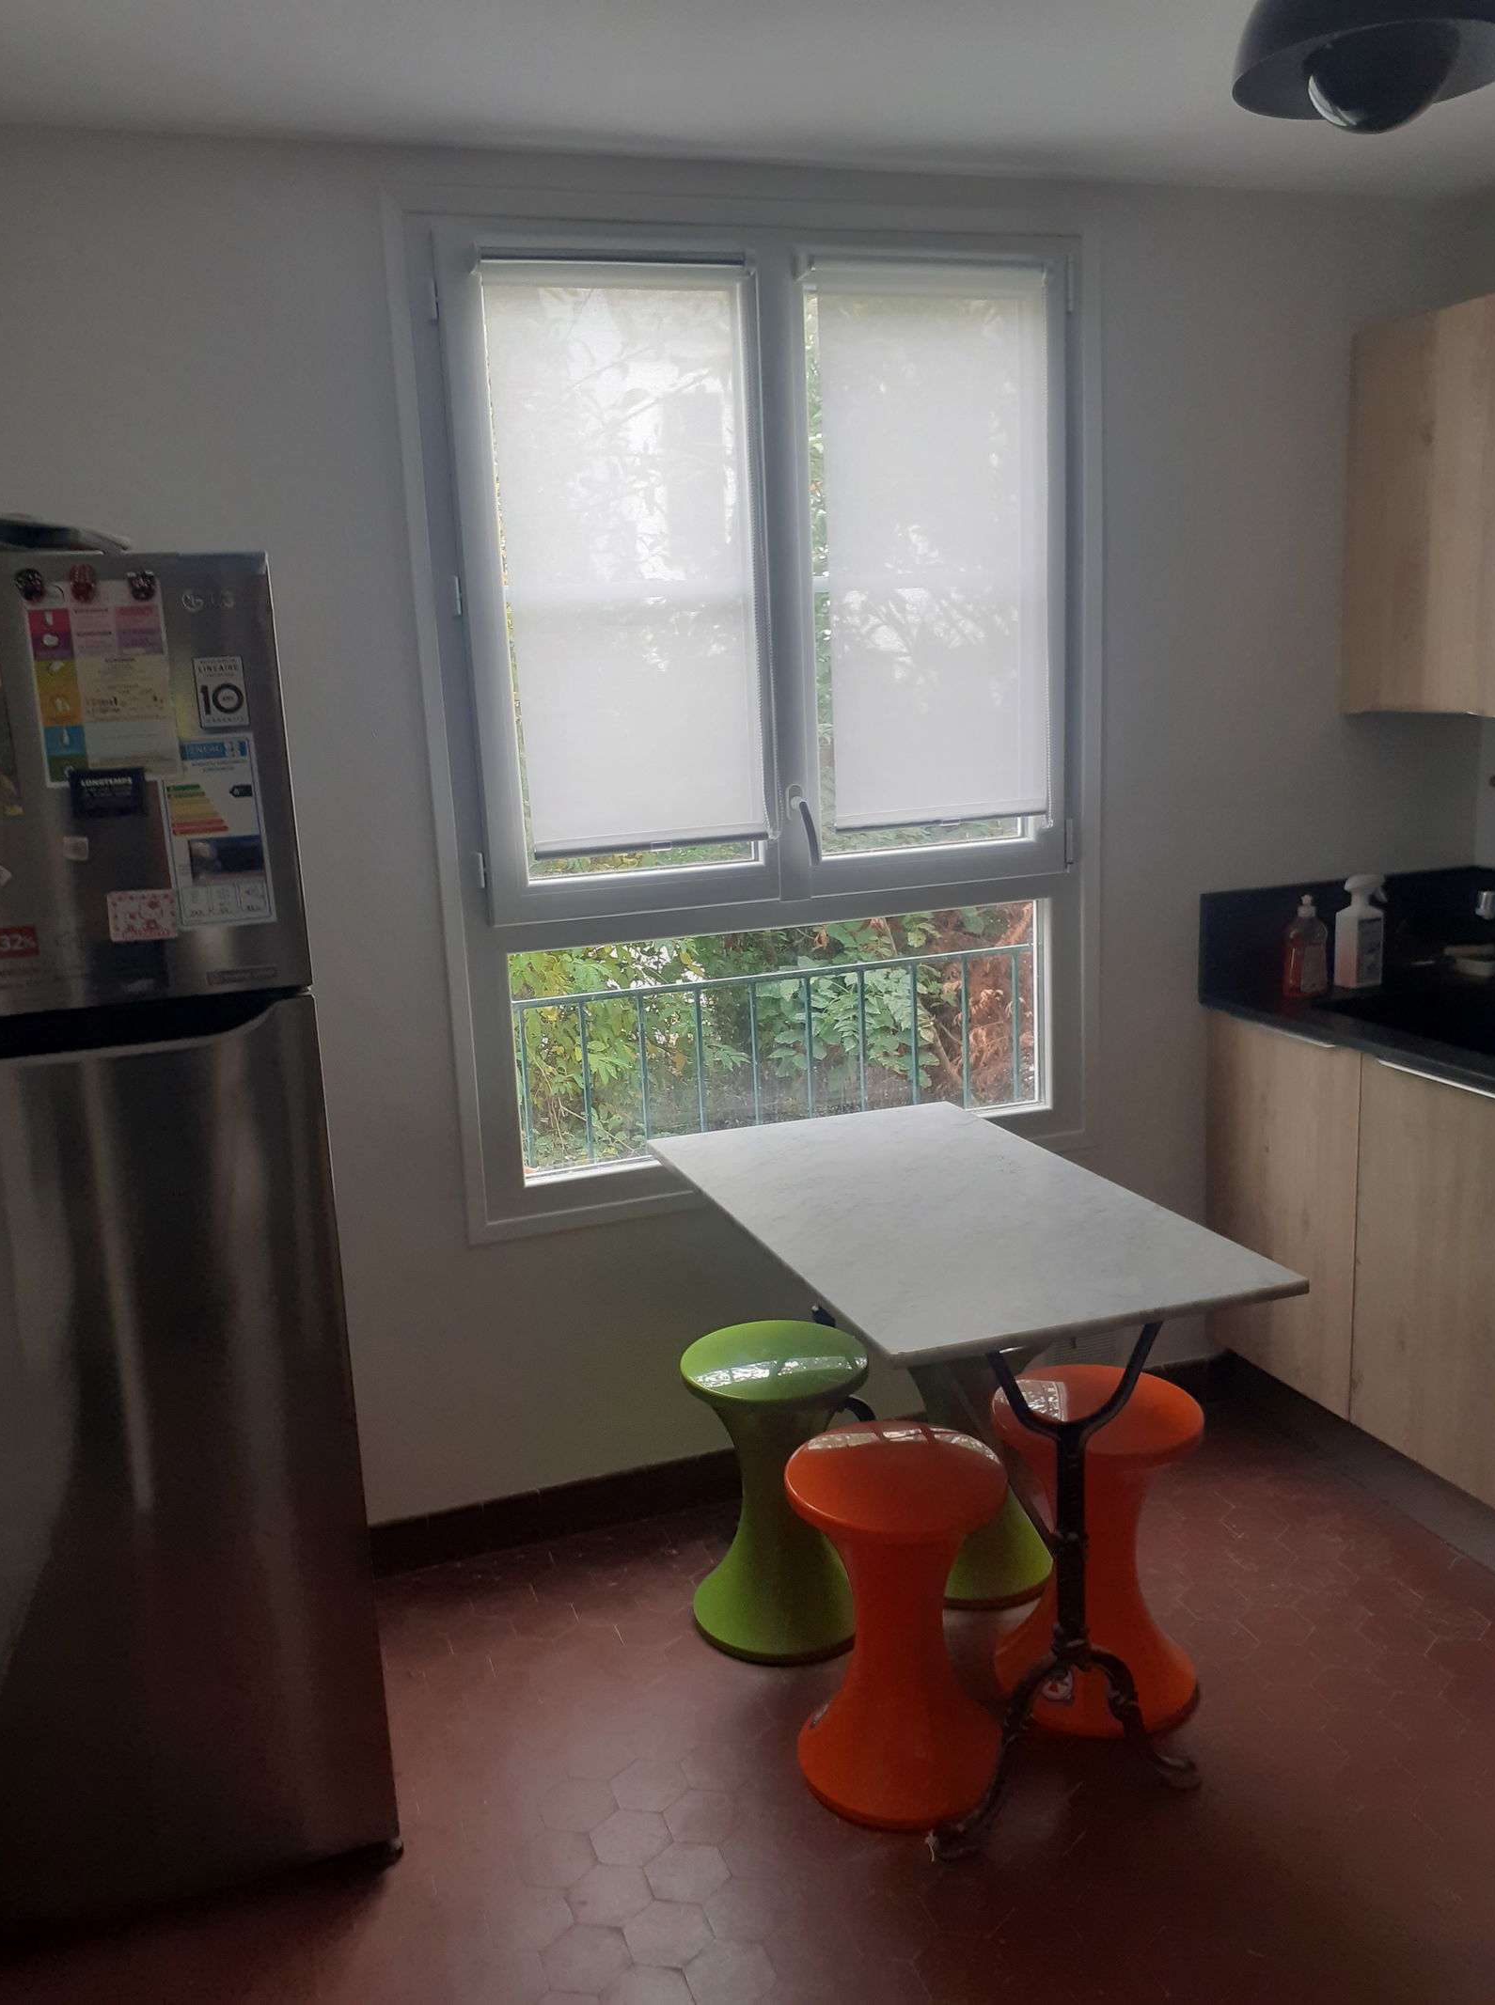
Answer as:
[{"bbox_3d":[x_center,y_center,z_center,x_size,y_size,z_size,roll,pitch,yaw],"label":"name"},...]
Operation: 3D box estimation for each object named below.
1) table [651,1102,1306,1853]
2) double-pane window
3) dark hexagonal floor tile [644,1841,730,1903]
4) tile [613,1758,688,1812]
[{"bbox_3d":[0.285,0.668,2.413,0.556,0.754,0.990,-7,12,-19],"label":"table"},{"bbox_3d":[0.073,-0.475,2.732,1.157,1.634,0.090,-6,12,-16],"label":"double-pane window"},{"bbox_3d":[-0.080,1.149,2.059,0.119,0.010,0.103,0,12,11],"label":"dark hexagonal floor tile"},{"bbox_3d":[-0.138,1.118,2.226,0.119,0.010,0.103,0,12,11],"label":"tile"}]

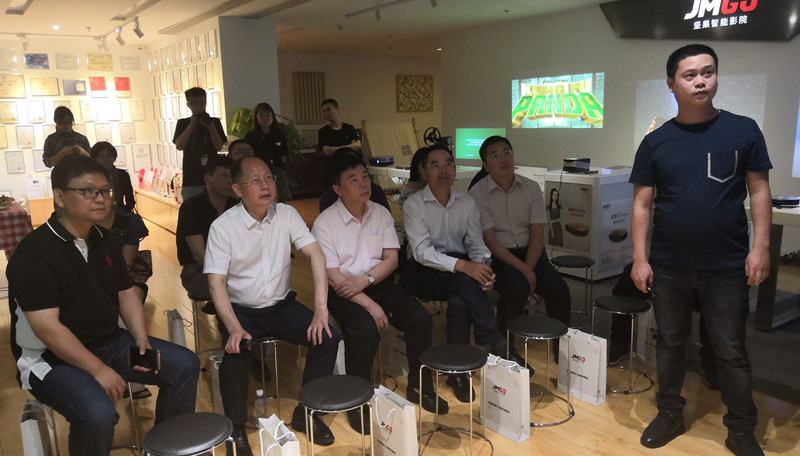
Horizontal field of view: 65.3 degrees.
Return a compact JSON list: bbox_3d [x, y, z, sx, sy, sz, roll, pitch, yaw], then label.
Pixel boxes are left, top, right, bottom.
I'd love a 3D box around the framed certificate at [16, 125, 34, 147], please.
[{"bbox_3d":[-5.478,-1.329,9.145,0.220,0.310,0.025,-9,13,-34],"label":"framed certificate"}]

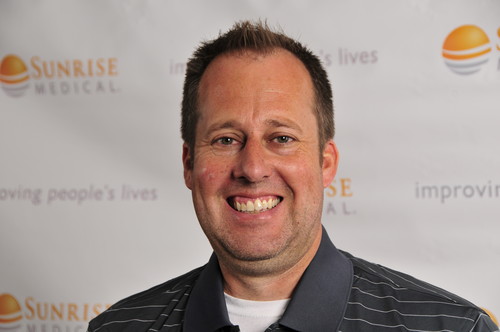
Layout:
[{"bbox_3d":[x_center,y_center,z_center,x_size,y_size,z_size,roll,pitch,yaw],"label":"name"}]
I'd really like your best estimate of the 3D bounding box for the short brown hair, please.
[{"bbox_3d":[0.009,-0.078,2.260,0.177,0.180,0.195,0,0,4],"label":"short brown hair"}]

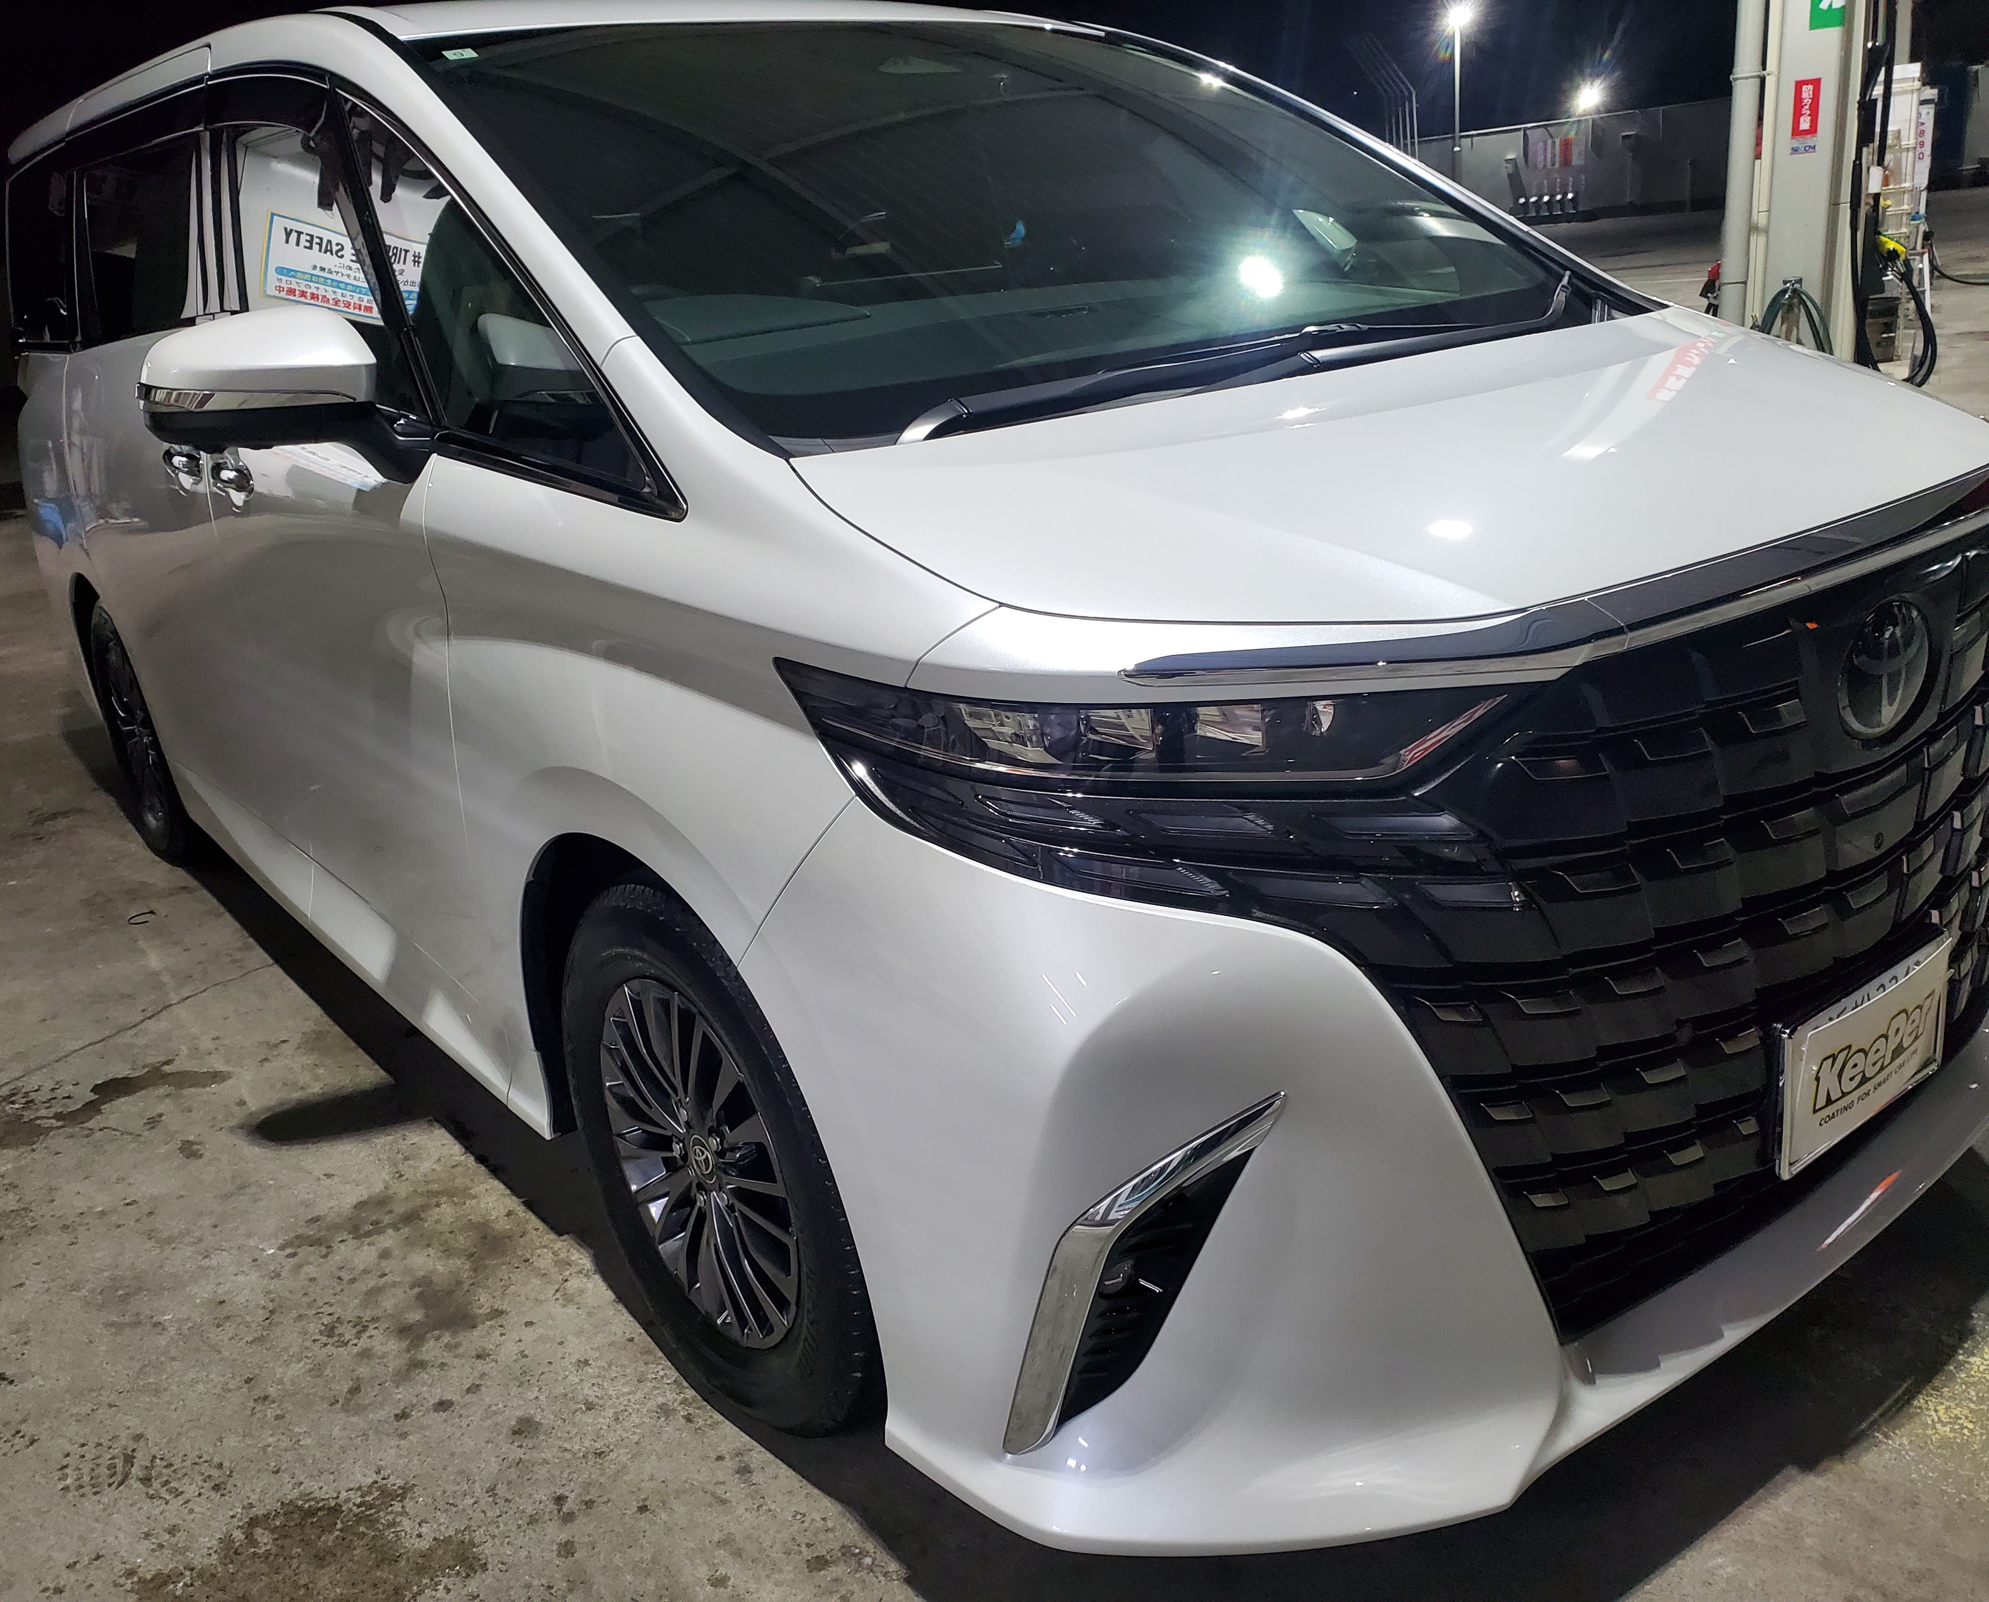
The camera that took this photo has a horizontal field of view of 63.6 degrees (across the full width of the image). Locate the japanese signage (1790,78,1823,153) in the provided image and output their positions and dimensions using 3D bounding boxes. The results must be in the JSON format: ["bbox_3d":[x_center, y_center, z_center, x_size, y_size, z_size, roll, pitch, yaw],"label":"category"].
[{"bbox_3d":[4.504,-3.805,8.900,0.160,0.410,0.020,-7,19,-3],"label":"japanese signage"}]

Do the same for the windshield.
[{"bbox_3d":[0.082,-0.886,2.282,1.500,0.150,1.220,-19,49,-35],"label":"windshield"}]

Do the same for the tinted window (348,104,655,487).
[{"bbox_3d":[-0.630,-0.656,1.956,0.080,0.480,0.950,-9,17,-43],"label":"tinted window"}]

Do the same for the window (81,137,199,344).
[{"bbox_3d":[-1.758,-1.137,3.280,0.060,0.390,1.000,-8,16,-39],"label":"window"}]

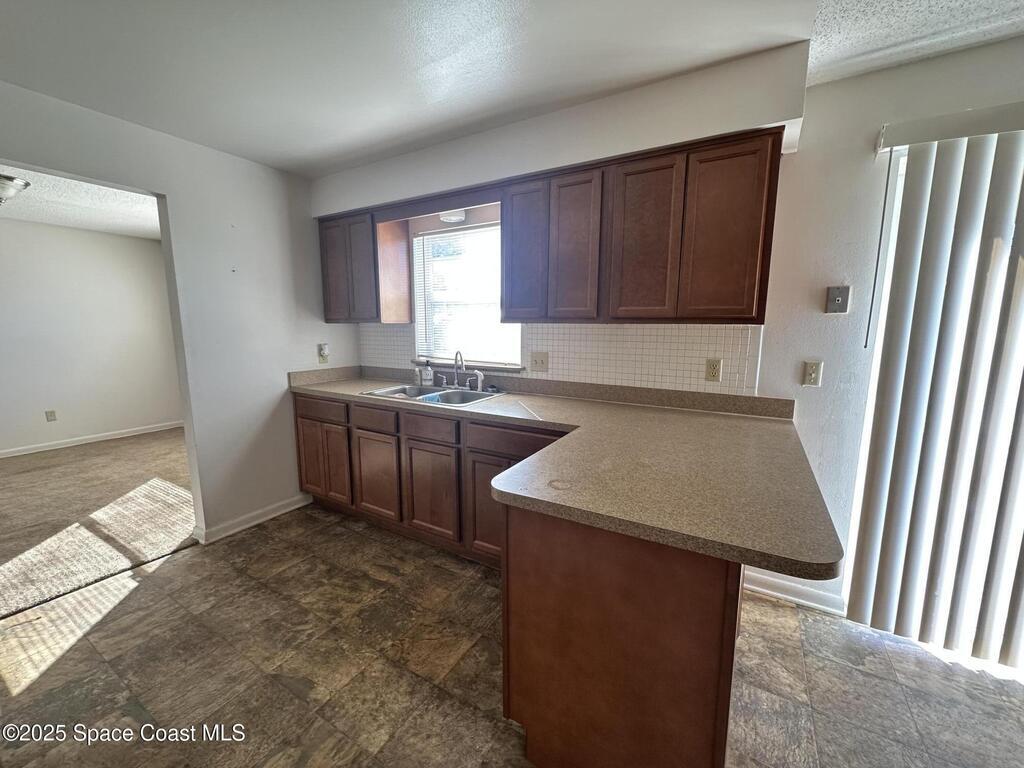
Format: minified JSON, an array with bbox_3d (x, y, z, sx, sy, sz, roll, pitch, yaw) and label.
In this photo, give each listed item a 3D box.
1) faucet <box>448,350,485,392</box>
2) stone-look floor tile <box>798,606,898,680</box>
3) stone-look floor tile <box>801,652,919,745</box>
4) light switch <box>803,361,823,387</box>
[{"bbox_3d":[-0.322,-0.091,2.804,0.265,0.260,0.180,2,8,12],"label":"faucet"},{"bbox_3d":[1.429,1.125,1.795,0.305,0.008,0.305,5,9,30],"label":"stone-look floor tile"},{"bbox_3d":[1.283,1.160,1.550,0.300,0.008,0.300,5,9,30],"label":"stone-look floor tile"},{"bbox_3d":[1.388,-0.044,1.912,0.072,0.116,0.010,5,9,30],"label":"light switch"}]

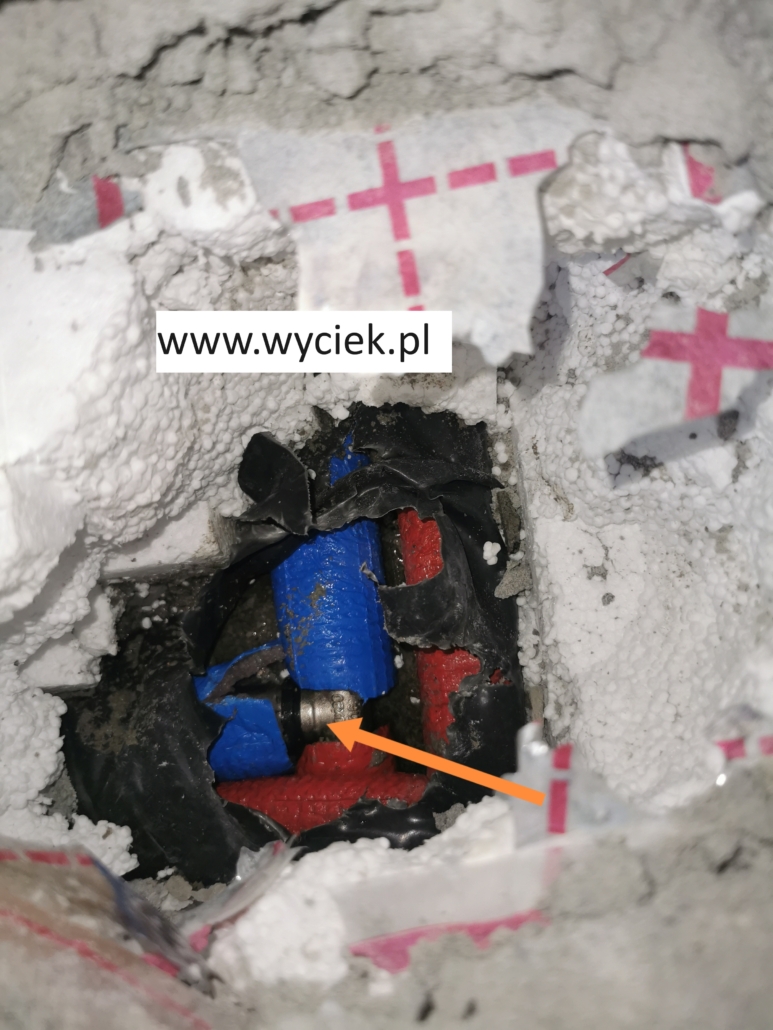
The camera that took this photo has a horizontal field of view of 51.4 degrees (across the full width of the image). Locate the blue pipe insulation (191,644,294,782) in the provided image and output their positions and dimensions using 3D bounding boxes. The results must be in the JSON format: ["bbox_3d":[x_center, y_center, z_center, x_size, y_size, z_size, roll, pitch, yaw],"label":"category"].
[{"bbox_3d":[-0.052,0.070,0.285,0.044,0.032,0.043,-5,65,-2],"label":"blue pipe insulation"}]

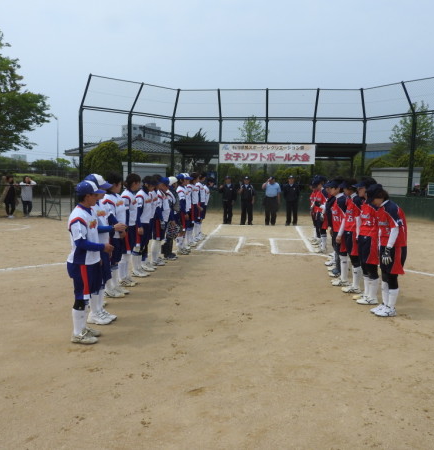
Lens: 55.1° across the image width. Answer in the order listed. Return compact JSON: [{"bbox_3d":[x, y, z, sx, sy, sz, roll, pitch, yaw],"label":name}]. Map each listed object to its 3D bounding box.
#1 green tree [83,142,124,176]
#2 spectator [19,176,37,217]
[{"bbox_3d":[-6.074,-2.780,22.342,2.272,3.460,2.300,1,6,0],"label":"green tree"},{"bbox_3d":[-6.902,-1.009,15.206,0.560,1.517,0.420,0,7,-8],"label":"spectator"}]

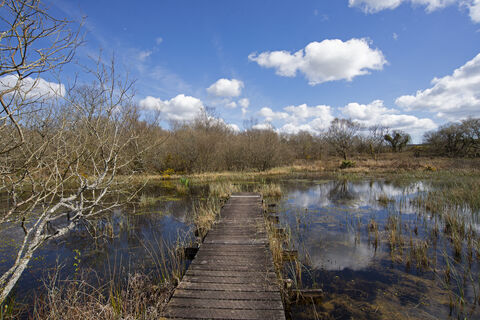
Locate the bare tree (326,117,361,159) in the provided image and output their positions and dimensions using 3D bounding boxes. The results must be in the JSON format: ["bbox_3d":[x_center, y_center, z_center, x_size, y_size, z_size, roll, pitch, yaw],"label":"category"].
[{"bbox_3d":[25.010,-4.890,58.000,8.220,10.270,7.810,0,1,0],"label":"bare tree"}]

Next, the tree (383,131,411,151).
[{"bbox_3d":[52.500,-6.080,80.000,8.670,7.500,8.230,0,1,0],"label":"tree"}]

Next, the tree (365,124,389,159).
[{"bbox_3d":[28.070,-3.470,49.000,4.490,7.550,4.270,0,1,0],"label":"tree"}]

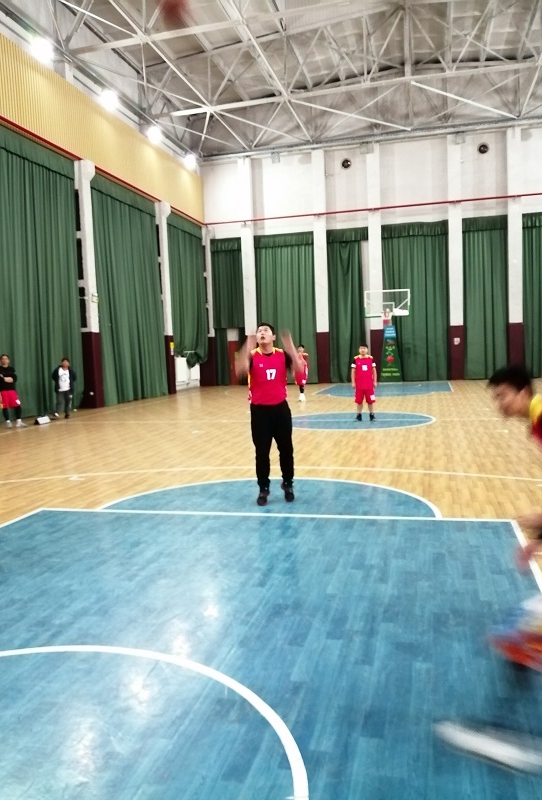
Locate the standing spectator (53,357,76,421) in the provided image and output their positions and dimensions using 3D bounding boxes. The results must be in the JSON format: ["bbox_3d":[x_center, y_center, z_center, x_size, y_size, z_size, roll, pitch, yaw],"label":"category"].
[{"bbox_3d":[-5.953,-0.348,17.292,0.600,1.700,0.400,-5,5,-30],"label":"standing spectator"}]

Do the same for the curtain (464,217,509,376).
[{"bbox_3d":[10.207,-4.787,28.504,2.050,7.650,0.300,-1,5,15],"label":"curtain"}]

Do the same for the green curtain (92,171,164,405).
[{"bbox_3d":[-5.290,-3.973,23.180,0.350,7.950,5.200,-1,5,15],"label":"green curtain"}]

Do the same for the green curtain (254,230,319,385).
[{"bbox_3d":[0.747,-4.655,30.984,3.150,7.700,0.300,-1,5,15],"label":"green curtain"}]

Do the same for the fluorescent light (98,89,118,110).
[{"bbox_3d":[-5.744,-10.621,21.238,0.450,0.600,0.550,-1,5,15],"label":"fluorescent light"}]

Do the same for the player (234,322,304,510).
[{"bbox_3d":[0.004,0.155,6.426,0.680,1.880,0.480,-1,5,12],"label":"player"}]

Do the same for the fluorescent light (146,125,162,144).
[{"bbox_3d":[-4.834,-10.924,24.723,0.450,0.600,0.550,-1,5,15],"label":"fluorescent light"}]

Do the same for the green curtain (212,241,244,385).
[{"bbox_3d":[-2.278,-4.634,31.827,1.750,7.700,0.300,-1,5,15],"label":"green curtain"}]

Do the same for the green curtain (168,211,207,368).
[{"bbox_3d":[-3.899,-5.028,28.741,0.350,6.950,4.300,-1,5,15],"label":"green curtain"}]

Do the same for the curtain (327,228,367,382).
[{"bbox_3d":[3.891,-4.702,30.160,2.050,7.700,0.300,-1,5,15],"label":"curtain"}]

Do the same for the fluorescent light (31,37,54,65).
[{"bbox_3d":[-6.692,-10.236,17.599,0.450,0.600,0.550,-1,5,15],"label":"fluorescent light"}]

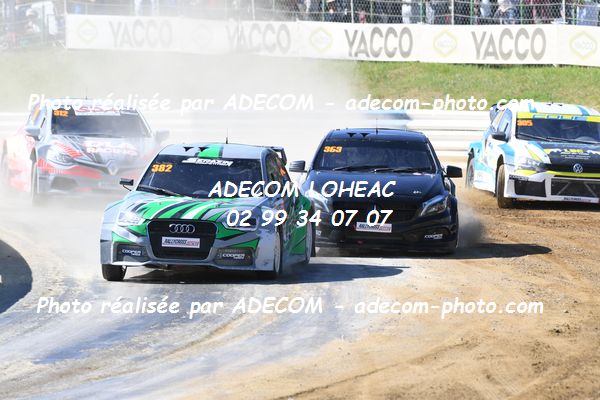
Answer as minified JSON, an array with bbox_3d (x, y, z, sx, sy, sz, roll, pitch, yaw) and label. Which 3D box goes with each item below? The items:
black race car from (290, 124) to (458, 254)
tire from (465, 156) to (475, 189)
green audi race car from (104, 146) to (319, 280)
[{"bbox_3d":[0.855,-0.152,70.416,1.880,1.350,4.300,1,3,1],"label":"black race car"},{"bbox_3d":[2.453,-0.332,84.500,0.240,0.640,0.640,0,3,-7],"label":"tire"},{"bbox_3d":[-0.929,0.081,66.024,1.870,1.370,4.150,1,3,7],"label":"green audi race car"}]

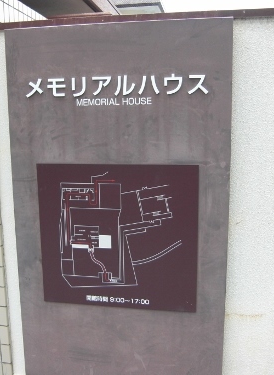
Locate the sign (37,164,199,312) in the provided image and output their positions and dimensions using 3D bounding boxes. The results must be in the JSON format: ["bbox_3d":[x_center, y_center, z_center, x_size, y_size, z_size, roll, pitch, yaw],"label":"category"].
[{"bbox_3d":[-0.091,0.218,1.759,0.700,0.640,0.020,1,10,10],"label":"sign"}]

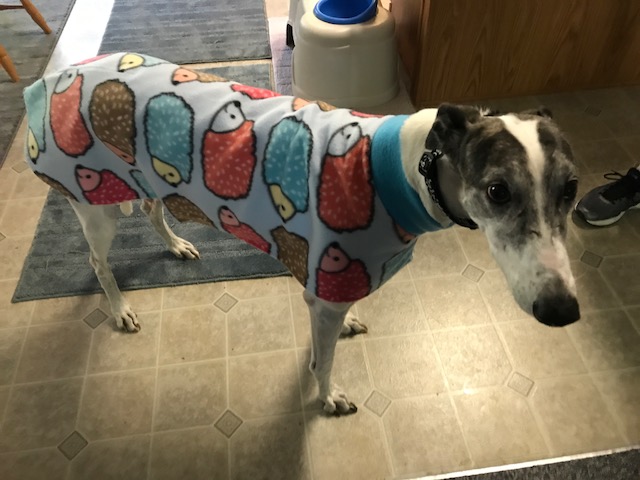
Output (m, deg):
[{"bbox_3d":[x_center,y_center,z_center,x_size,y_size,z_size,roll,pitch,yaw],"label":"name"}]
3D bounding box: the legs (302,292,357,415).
[{"bbox_3d":[0.018,0.220,0.962,0.110,0.365,0.070,12,48,13],"label":"legs"}]

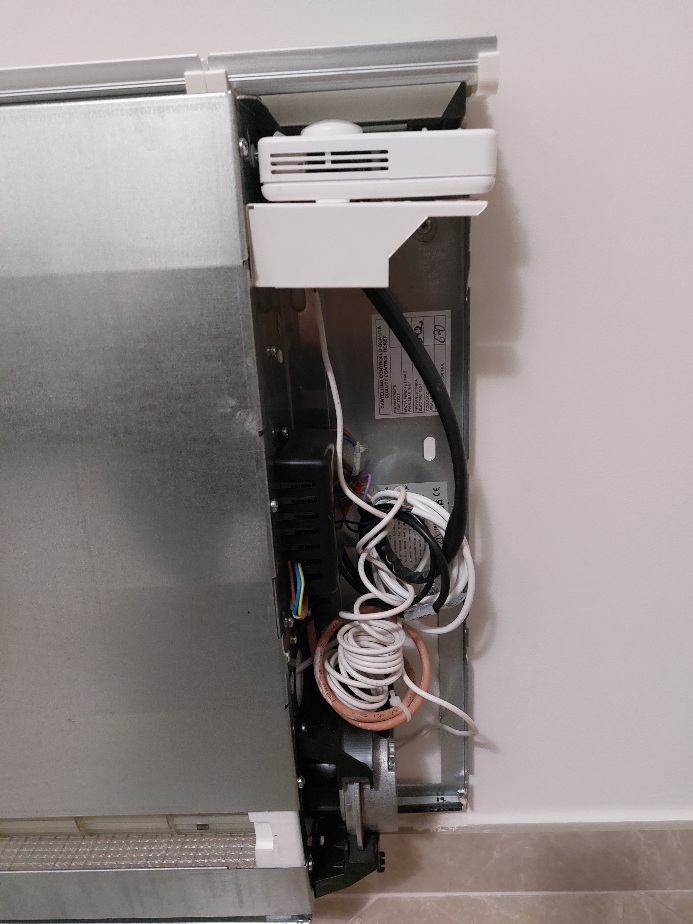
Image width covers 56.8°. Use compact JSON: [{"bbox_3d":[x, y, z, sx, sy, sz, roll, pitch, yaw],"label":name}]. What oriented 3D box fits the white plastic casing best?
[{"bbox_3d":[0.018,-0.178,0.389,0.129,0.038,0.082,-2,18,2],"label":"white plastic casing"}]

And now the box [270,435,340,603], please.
[{"bbox_3d":[-0.026,0.035,0.481,0.035,0.100,0.078,-2,18,2],"label":"box"}]

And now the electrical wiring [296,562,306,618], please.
[{"bbox_3d":[-0.031,0.089,0.450,0.007,0.041,0.012,-2,18,2],"label":"electrical wiring"}]

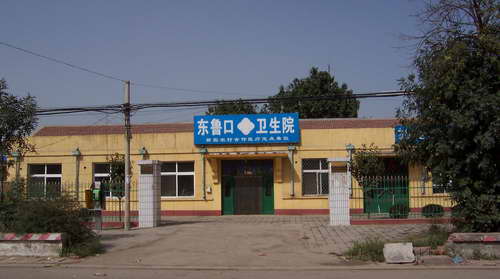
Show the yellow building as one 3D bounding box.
[{"bbox_3d":[-1.058,1.689,27.083,22.721,4.750,7.000,-1,-5,6],"label":"yellow building"}]

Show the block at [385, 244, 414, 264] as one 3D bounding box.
[{"bbox_3d":[3.094,2.359,9.927,0.570,0.360,0.420,-1,-5,6],"label":"block"}]

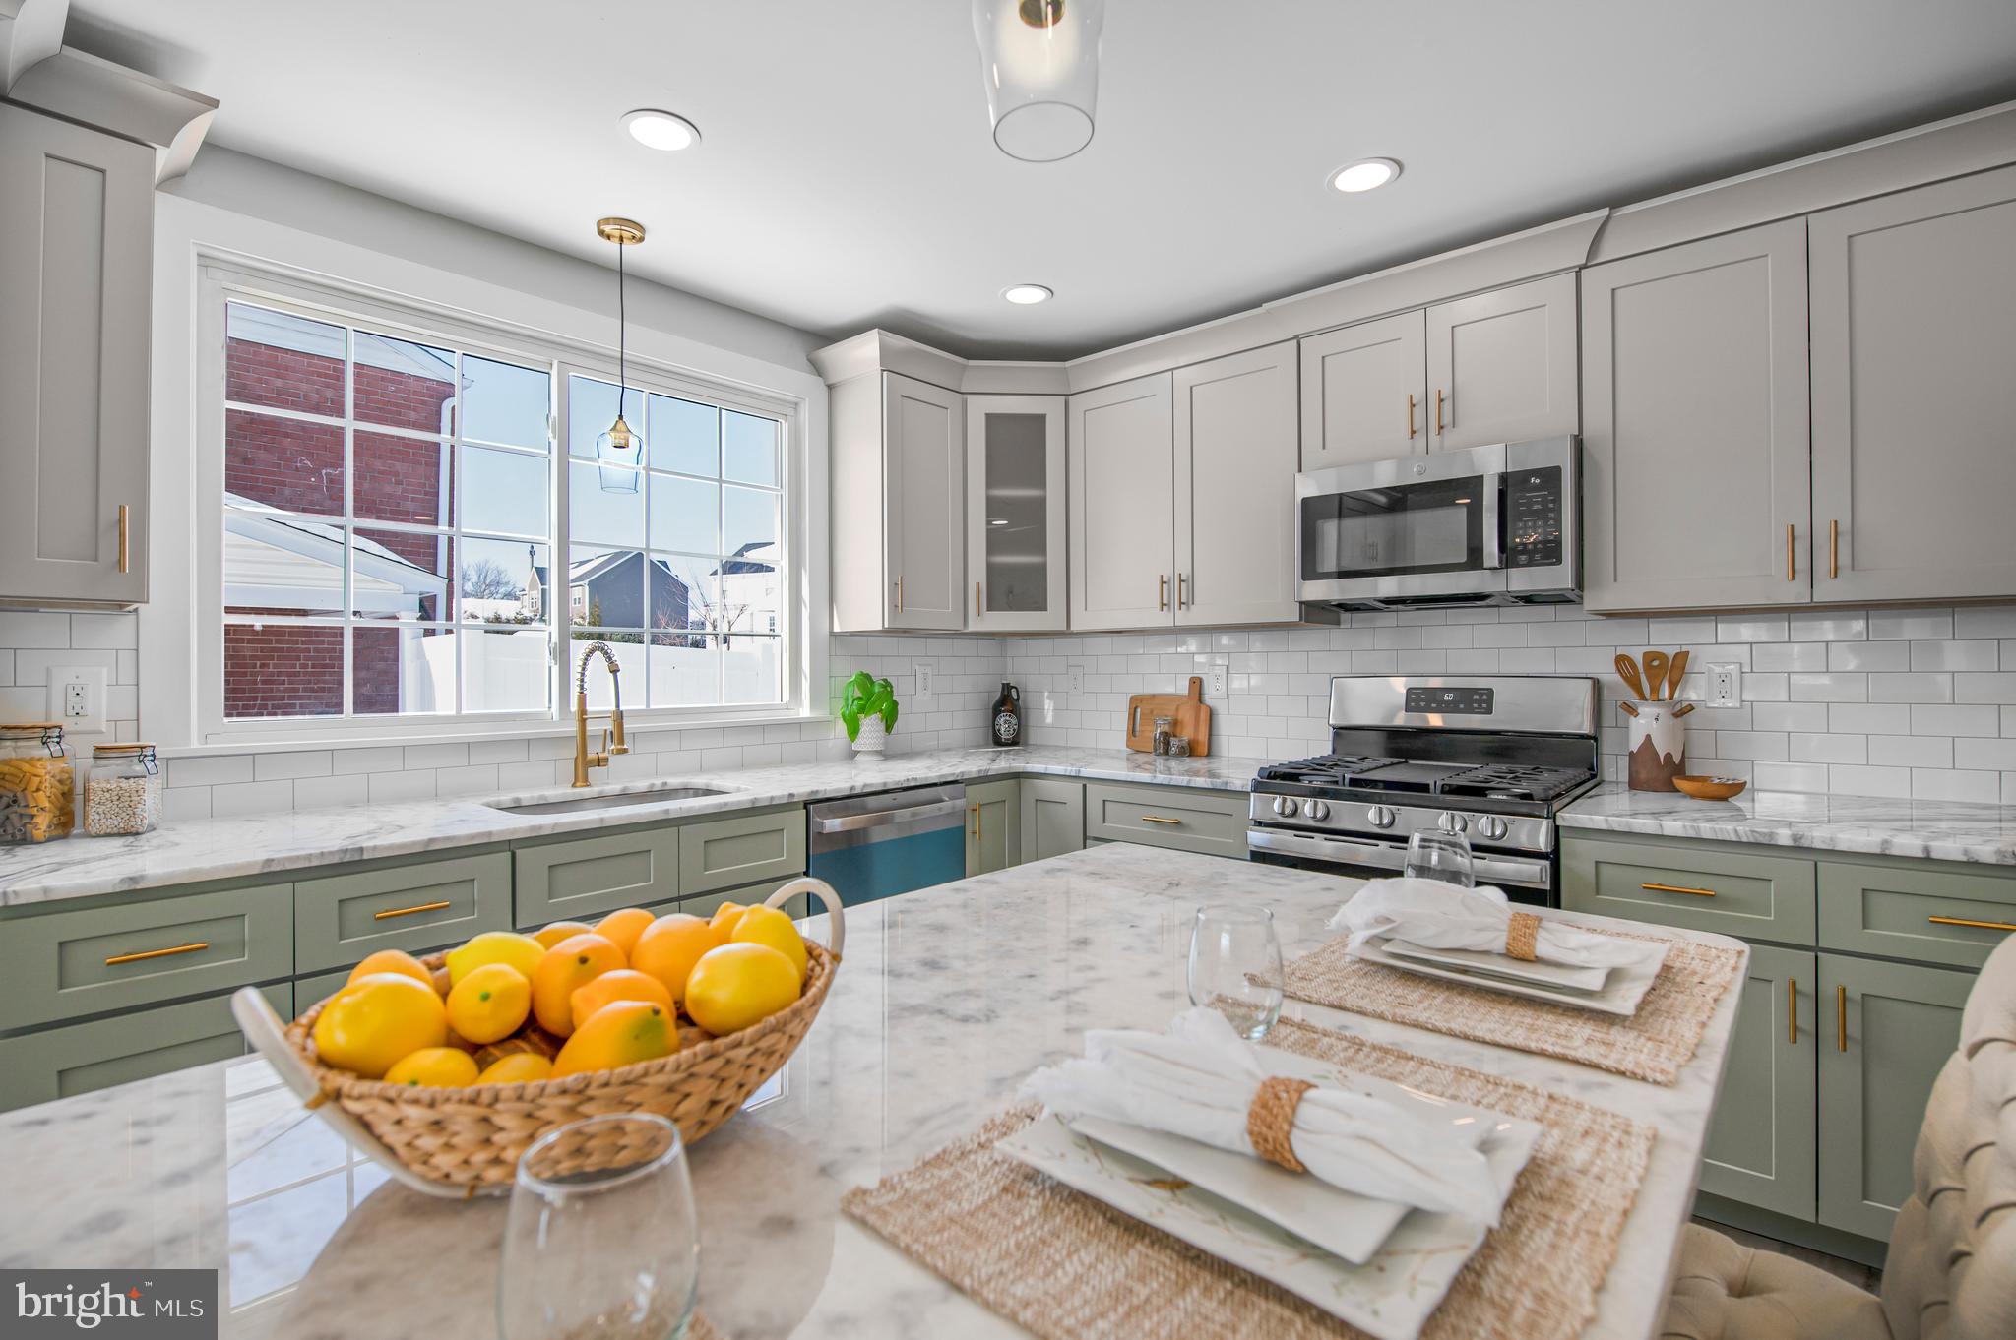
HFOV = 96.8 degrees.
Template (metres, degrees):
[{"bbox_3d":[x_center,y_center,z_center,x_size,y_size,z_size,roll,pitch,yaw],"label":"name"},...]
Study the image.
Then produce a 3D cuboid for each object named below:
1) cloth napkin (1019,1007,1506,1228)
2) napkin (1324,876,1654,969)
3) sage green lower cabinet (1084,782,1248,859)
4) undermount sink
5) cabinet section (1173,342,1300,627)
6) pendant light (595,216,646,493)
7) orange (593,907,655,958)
[{"bbox_3d":[0.176,0.277,0.552,0.285,0.066,0.175,0,0,39],"label":"cloth napkin"},{"bbox_3d":[0.538,0.284,1.007,0.305,0.052,0.140,0,0,41],"label":"napkin"},{"bbox_3d":[0.698,0.805,3.068,0.605,0.890,0.630,0,0,41],"label":"sage green lower cabinet"},{"bbox_3d":[-1.046,0.455,2.421,0.440,0.210,0.670,0,0,43],"label":"undermount sink"},{"bbox_3d":[0.866,-0.605,3.143,0.451,0.909,0.315,0,-1,40],"label":"cabinet section"},{"bbox_3d":[-1.039,-0.839,2.410,0.122,0.715,0.122,0,0,43],"label":"pendant light"},{"bbox_3d":[-0.320,0.234,0.760,0.066,0.064,0.066,0,0,-23],"label":"orange"}]

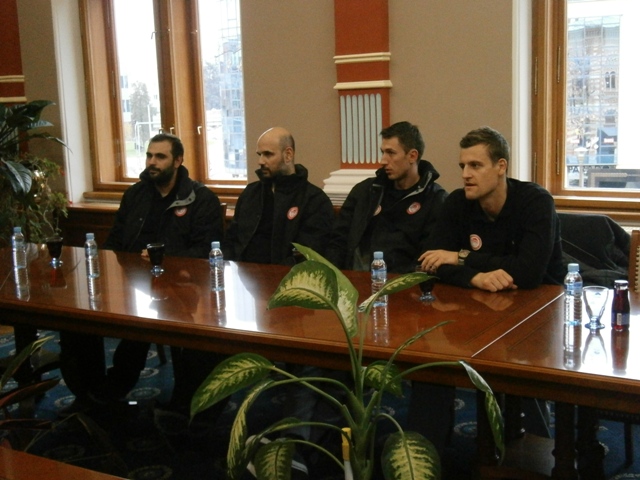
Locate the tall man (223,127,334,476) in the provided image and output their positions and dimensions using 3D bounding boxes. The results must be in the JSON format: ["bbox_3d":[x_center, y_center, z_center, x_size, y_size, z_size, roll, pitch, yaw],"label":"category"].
[{"bbox_3d":[-0.244,0.178,3.869,0.560,1.350,0.800,3,10,29],"label":"tall man"}]

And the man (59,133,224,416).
[{"bbox_3d":[-0.799,0.137,4.319,0.600,1.330,0.720,2,10,27],"label":"man"}]

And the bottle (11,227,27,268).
[{"bbox_3d":[-1.354,0.035,3.910,0.053,0.181,0.053,3,11,32],"label":"bottle"}]

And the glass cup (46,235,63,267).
[{"bbox_3d":[-1.201,0.056,3.925,0.075,0.124,0.075,-2,9,0],"label":"glass cup"}]

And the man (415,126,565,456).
[{"bbox_3d":[0.636,0.232,3.337,0.580,1.345,0.660,4,11,35],"label":"man"}]

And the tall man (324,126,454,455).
[{"bbox_3d":[0.325,0.190,3.609,0.580,1.365,0.700,4,11,34],"label":"tall man"}]

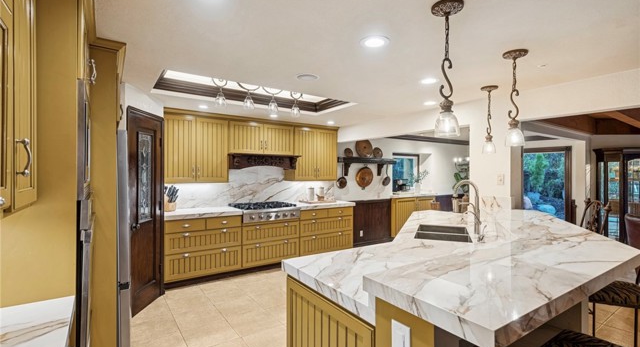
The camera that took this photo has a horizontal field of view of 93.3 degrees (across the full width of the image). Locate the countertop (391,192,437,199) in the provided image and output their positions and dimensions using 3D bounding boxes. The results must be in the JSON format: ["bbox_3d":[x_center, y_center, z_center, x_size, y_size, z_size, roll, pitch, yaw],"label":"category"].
[{"bbox_3d":[1.933,0.494,6.888,1.540,0.053,0.610,0,0,-35],"label":"countertop"}]

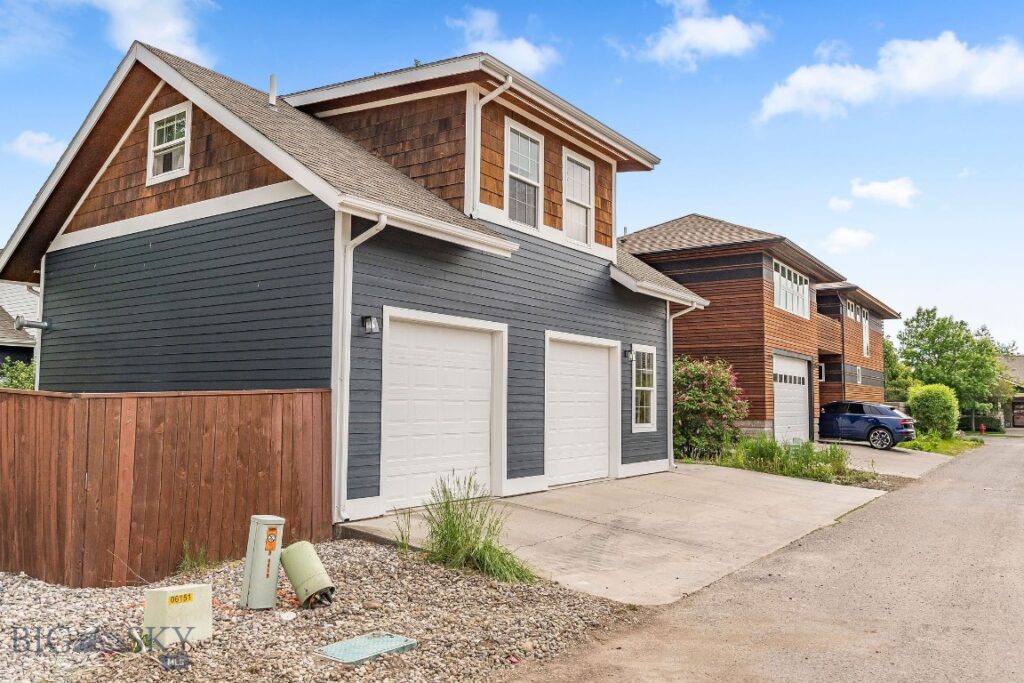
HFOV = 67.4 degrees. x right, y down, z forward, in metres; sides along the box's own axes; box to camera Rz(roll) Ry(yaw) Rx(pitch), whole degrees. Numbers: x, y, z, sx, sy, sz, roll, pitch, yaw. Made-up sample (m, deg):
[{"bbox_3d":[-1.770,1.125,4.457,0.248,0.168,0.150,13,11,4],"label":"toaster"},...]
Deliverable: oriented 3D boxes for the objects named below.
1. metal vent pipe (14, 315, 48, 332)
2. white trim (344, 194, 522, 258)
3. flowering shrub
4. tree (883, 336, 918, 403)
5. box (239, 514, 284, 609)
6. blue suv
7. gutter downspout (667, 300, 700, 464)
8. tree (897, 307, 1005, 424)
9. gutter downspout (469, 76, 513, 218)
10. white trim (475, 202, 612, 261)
[{"bbox_3d":[-8.044,-0.287,12.887,0.230,0.230,0.440,-3,-5,35],"label":"metal vent pipe"},{"bbox_3d":[-0.898,-1.390,9.568,0.140,0.170,3.220,-3,-6,35],"label":"white trim"},{"bbox_3d":[5.242,1.752,20.700,2.300,2.800,2.400,-3,-6,35],"label":"flowering shrub"},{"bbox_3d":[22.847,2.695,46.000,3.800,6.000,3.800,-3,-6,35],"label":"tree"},{"bbox_3d":[-2.016,1.762,6.227,0.240,0.720,0.250,0,-6,45],"label":"box"},{"bbox_3d":[12.669,3.203,29.559,4.980,1.690,2.000,-3,-6,35],"label":"blue suv"},{"bbox_3d":[3.641,0.926,16.290,0.620,3.500,0.100,-3,-6,35],"label":"gutter downspout"},{"bbox_3d":[30.257,1.863,53.000,7.000,8.700,7.300,-3,-6,35],"label":"tree"},{"bbox_3d":[-0.283,-2.789,11.011,0.620,2.000,0.100,-3,-6,35],"label":"gutter downspout"},{"bbox_3d":[0.740,-1.757,12.901,0.050,0.250,4.400,-3,-6,35],"label":"white trim"}]

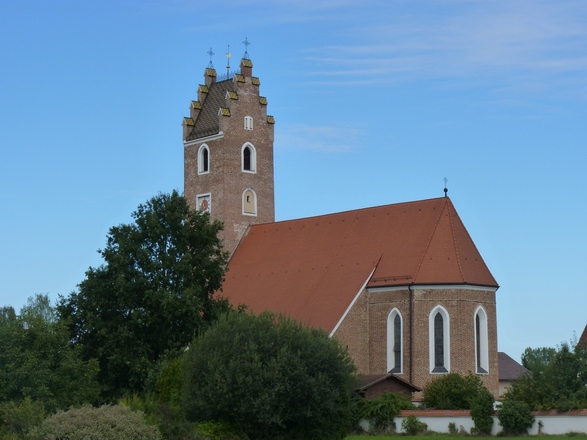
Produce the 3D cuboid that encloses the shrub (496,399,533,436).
[{"bbox_3d":[16.034,14.318,120.000,2.744,2.564,2.400,-1,-7,8],"label":"shrub"}]

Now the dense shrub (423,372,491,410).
[{"bbox_3d":[12.361,13.726,126.000,5.157,4.323,4.600,-1,-7,6],"label":"dense shrub"}]

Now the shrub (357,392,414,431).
[{"bbox_3d":[6.773,14.037,121.000,4.078,2.949,2.600,-1,-7,3],"label":"shrub"}]

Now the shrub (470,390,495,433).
[{"bbox_3d":[13.707,13.889,120.500,1.741,3.336,1.700,-1,-7,6],"label":"shrub"}]

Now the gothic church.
[{"bbox_3d":[3.588,0.373,150.099,16.457,35.082,36.483,5,-9,-40],"label":"gothic church"}]

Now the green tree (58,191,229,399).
[{"bbox_3d":[-11.014,6.645,122.000,12.483,17.623,11.500,0,-7,-5],"label":"green tree"}]

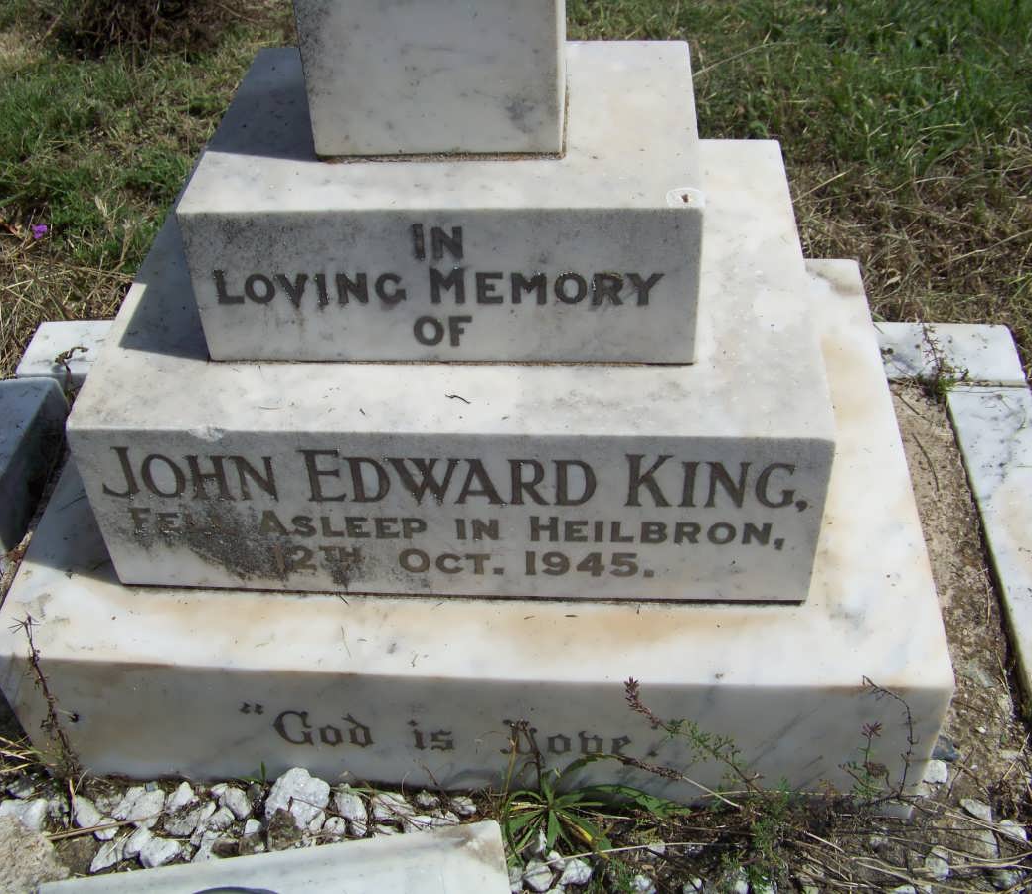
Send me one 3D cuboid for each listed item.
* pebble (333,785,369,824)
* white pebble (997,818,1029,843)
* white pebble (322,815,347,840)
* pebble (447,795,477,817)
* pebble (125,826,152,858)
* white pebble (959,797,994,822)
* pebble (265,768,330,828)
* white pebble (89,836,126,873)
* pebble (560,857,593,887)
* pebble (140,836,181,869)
[{"bbox_3d":[-0.141,0.307,1.066,0.029,0.022,0.035,1,43,5],"label":"pebble"},{"bbox_3d":[0.411,0.318,1.028,0.026,0.017,0.020,1,43,5],"label":"white pebble"},{"bbox_3d":[-0.155,0.325,1.057,0.022,0.017,0.023,1,43,5],"label":"white pebble"},{"bbox_3d":[-0.041,0.278,0.959,0.021,0.015,0.015,-7,42,-4],"label":"pebble"},{"bbox_3d":[-0.288,0.303,0.946,0.016,0.017,0.026,15,45,19],"label":"pebble"},{"bbox_3d":[0.348,0.274,0.938,0.025,0.014,0.015,18,46,22],"label":"white pebble"},{"bbox_3d":[-0.187,0.301,1.063,0.054,0.038,0.056,1,43,5],"label":"pebble"},{"bbox_3d":[-0.309,0.310,0.940,0.029,0.017,0.017,-21,45,-19],"label":"white pebble"},{"bbox_3d":[0.049,0.349,1.019,0.026,0.018,0.025,1,43,5],"label":"pebble"},{"bbox_3d":[-0.269,0.306,0.940,0.029,0.019,0.022,-21,45,-18],"label":"pebble"}]

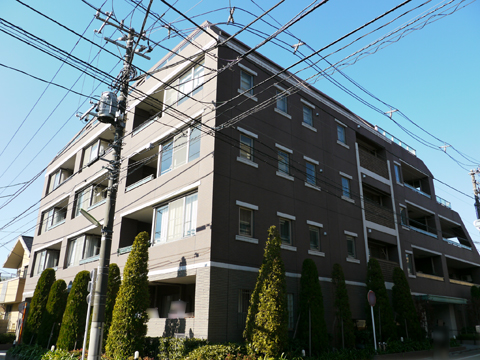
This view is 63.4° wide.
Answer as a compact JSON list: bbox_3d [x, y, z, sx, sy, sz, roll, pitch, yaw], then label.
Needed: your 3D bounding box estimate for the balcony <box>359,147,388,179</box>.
[{"bbox_3d":[7.240,-0.692,22.255,3.150,1.250,1.200,18,-27,-39],"label":"balcony"}]

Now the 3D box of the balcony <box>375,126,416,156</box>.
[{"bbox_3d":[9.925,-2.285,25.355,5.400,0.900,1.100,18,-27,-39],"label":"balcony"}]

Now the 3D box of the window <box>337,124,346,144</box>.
[{"bbox_3d":[5.273,-2.318,20.229,0.740,1.000,0.140,18,-27,-39],"label":"window"}]

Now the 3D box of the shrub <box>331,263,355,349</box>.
[{"bbox_3d":[3.926,4.904,15.095,0.850,3.250,0.850,18,-27,-39],"label":"shrub"}]

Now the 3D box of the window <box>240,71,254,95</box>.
[{"bbox_3d":[0.292,-3.947,15.991,0.740,1.000,0.140,18,-27,-39],"label":"window"}]

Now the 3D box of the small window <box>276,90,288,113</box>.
[{"bbox_3d":[1.866,-3.432,17.330,0.740,1.000,0.140,18,-27,-39],"label":"small window"}]

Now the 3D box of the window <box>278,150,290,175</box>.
[{"bbox_3d":[1.834,-0.685,16.312,0.740,1.000,0.140,18,-27,-39],"label":"window"}]

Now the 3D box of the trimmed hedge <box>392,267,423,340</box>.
[{"bbox_3d":[7.772,5.941,18.475,1.197,3.515,1.197,18,-27,-39],"label":"trimmed hedge"}]

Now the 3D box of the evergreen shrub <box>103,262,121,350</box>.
[{"bbox_3d":[-4.944,4.806,14.683,1.093,3.235,1.093,18,-27,-39],"label":"evergreen shrub"}]

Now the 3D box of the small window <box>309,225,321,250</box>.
[{"bbox_3d":[3.177,2.512,16.465,0.740,1.000,0.140,18,-27,-39],"label":"small window"}]

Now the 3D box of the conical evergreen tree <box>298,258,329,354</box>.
[{"bbox_3d":[2.600,4.501,13.953,1.145,3.292,1.145,0,-20,0],"label":"conical evergreen tree"}]

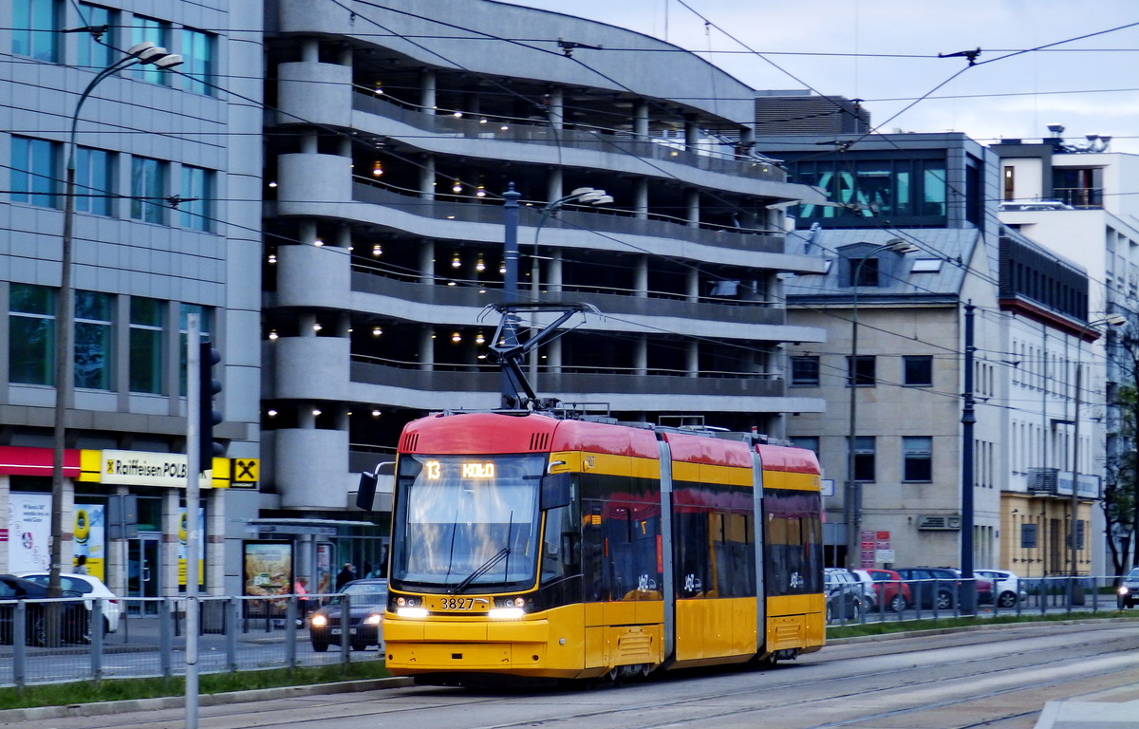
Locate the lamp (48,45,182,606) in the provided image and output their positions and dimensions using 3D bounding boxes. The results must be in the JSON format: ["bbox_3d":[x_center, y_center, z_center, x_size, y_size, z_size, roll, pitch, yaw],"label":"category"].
[{"bbox_3d":[-9.075,-0.381,84.826,2.500,12.034,0.900,-1,-3,15],"label":"lamp"}]

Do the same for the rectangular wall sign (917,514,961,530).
[{"bbox_3d":[14.712,6.281,170.000,1.770,0.600,0.200,0,-3,14],"label":"rectangular wall sign"}]

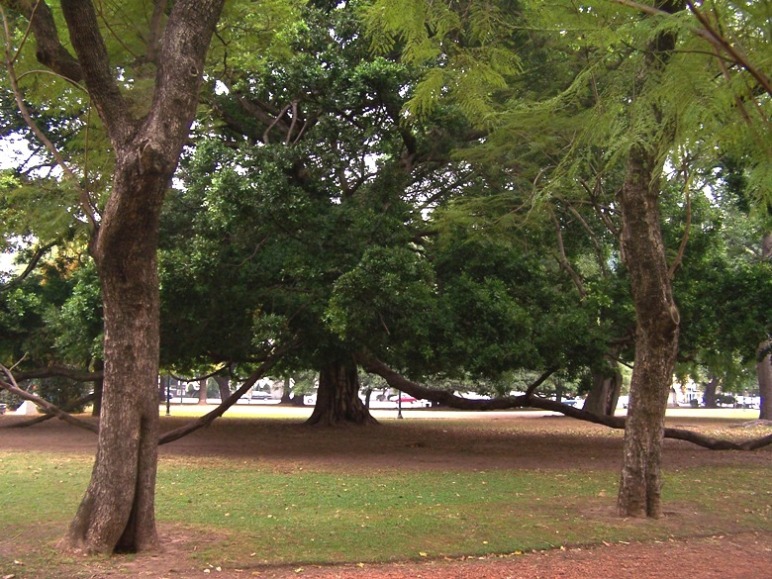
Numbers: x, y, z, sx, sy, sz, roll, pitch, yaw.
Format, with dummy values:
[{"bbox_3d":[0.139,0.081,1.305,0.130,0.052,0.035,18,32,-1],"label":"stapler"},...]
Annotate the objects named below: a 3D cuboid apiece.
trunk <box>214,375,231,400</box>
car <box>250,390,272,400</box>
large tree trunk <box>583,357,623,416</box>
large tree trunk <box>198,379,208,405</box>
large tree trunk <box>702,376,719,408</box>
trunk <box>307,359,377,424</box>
[{"bbox_3d":[-15.819,9.603,82.000,1.500,2.750,1.300,0,-7,0],"label":"trunk"},{"bbox_3d":[-17.335,14.759,118.000,4.200,1.450,1.750,-3,-7,21],"label":"car"},{"bbox_3d":[12.319,5.508,48.000,2.100,3.400,2.000,0,-7,0],"label":"large tree trunk"},{"bbox_3d":[-17.873,10.014,83.000,1.000,2.600,0.980,0,-7,0],"label":"large tree trunk"},{"bbox_3d":[26.419,8.386,69.000,1.300,2.600,1.250,0,-7,0],"label":"large tree trunk"},{"bbox_3d":[-1.969,4.558,37.500,3.050,3.000,3.000,0,-7,0],"label":"trunk"}]

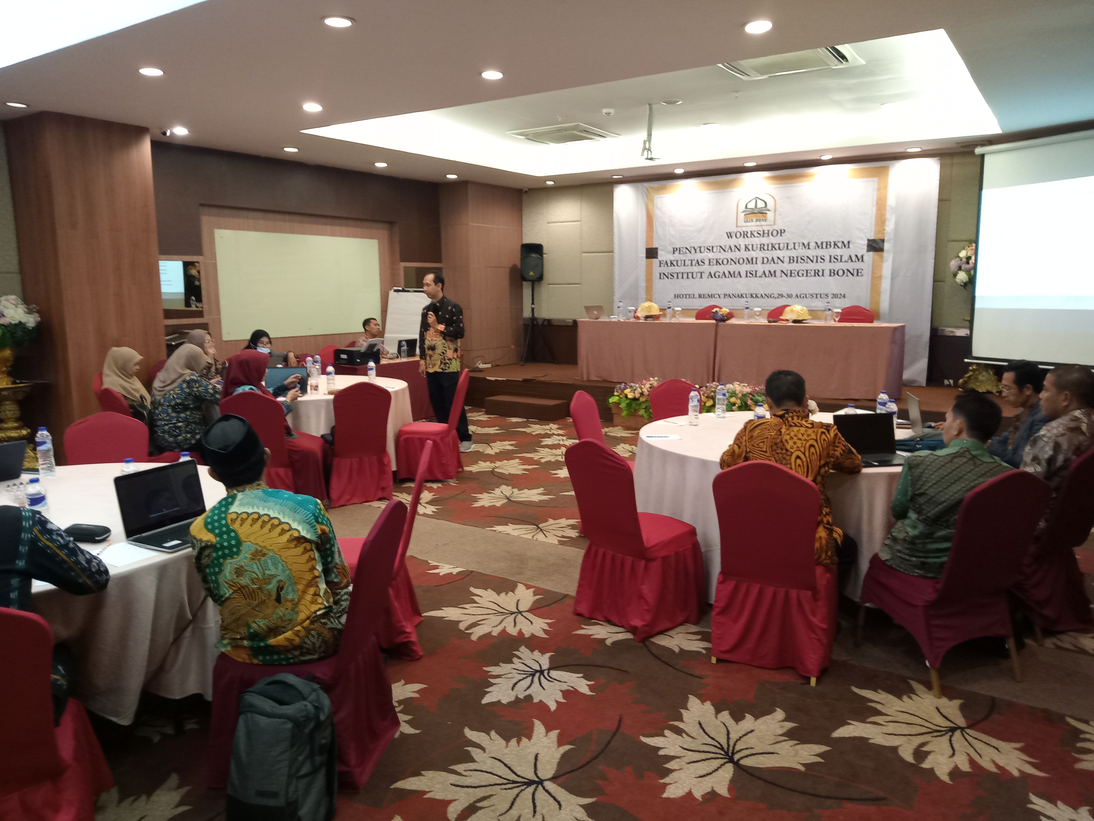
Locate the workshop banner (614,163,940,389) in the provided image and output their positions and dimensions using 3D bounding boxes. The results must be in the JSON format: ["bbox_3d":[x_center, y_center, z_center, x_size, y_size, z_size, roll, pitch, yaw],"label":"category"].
[{"bbox_3d":[2.572,-1.632,10.843,4.029,2.472,0.039,5,10,34],"label":"workshop banner"}]

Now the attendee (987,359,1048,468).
[{"bbox_3d":[2.511,0.313,4.817,0.750,1.200,0.520,1,9,13],"label":"attendee"}]

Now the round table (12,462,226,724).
[{"bbox_3d":[-1.981,0.766,3.342,1.901,0.746,1.901,-1,8,0],"label":"round table"}]

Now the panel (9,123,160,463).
[{"bbox_3d":[-3.946,-0.955,7.686,0.620,2.950,0.930,4,9,30],"label":"panel"}]

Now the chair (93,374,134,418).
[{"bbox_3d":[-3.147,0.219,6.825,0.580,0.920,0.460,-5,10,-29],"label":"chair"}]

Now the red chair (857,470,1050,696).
[{"bbox_3d":[1.661,0.632,3.673,0.470,0.920,0.620,-3,9,-17],"label":"red chair"}]

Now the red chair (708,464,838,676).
[{"bbox_3d":[0.961,0.593,3.673,0.440,0.870,0.530,3,9,27],"label":"red chair"}]

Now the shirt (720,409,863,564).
[{"bbox_3d":[1.014,0.275,3.737,0.560,0.580,0.430,3,9,25],"label":"shirt"}]

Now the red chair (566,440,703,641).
[{"bbox_3d":[0.395,0.541,4.184,0.591,0.896,0.448,-8,11,-43],"label":"red chair"}]

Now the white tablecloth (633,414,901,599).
[{"bbox_3d":[1.444,0.478,4.888,1.871,0.699,1.871,5,10,34],"label":"white tablecloth"}]

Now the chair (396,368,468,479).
[{"bbox_3d":[-0.925,0.094,7.386,0.591,0.896,0.448,0,8,3],"label":"chair"}]

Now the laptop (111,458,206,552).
[{"bbox_3d":[-1.182,0.306,2.887,0.265,0.218,0.328,4,9,32],"label":"laptop"}]

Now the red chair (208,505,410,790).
[{"bbox_3d":[-0.770,0.732,2.956,0.591,0.896,0.448,1,8,9],"label":"red chair"}]

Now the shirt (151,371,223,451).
[{"bbox_3d":[-2.564,-0.006,6.301,0.480,0.540,0.400,4,10,33],"label":"shirt"}]

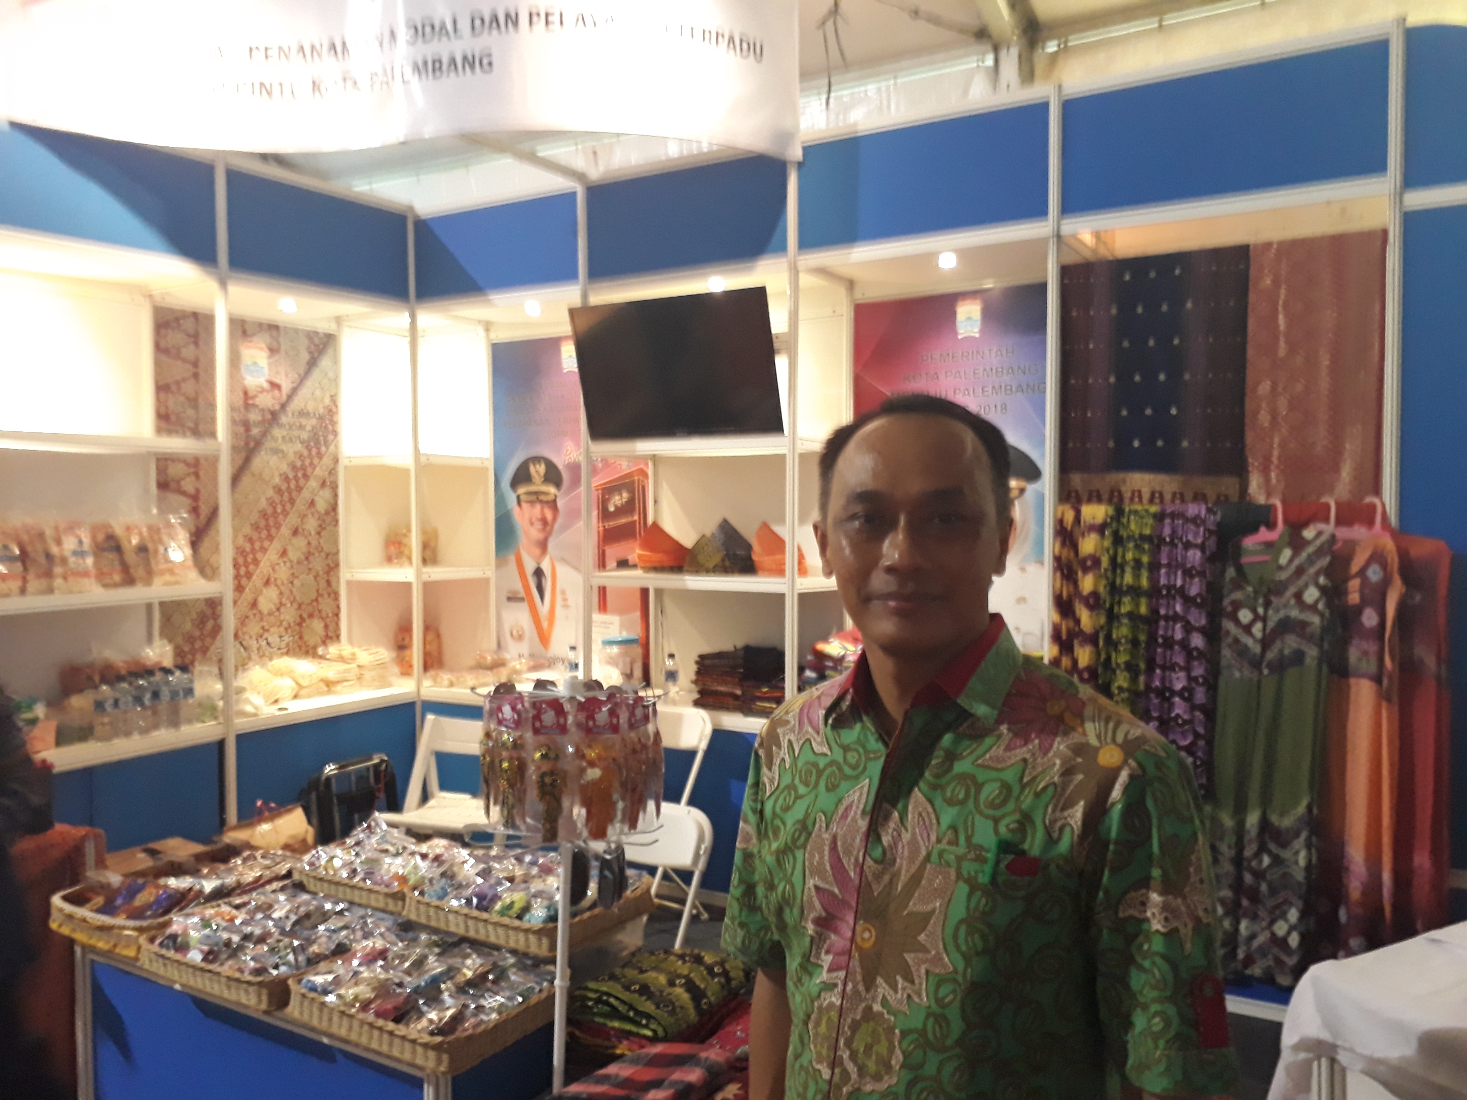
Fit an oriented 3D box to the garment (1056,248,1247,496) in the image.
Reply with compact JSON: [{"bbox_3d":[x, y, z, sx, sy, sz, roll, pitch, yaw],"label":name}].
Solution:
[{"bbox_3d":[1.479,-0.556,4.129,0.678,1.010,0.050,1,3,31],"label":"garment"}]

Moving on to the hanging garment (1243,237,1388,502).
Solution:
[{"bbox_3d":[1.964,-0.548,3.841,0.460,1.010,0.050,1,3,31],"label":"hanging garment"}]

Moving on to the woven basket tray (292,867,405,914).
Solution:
[{"bbox_3d":[-0.728,0.715,2.524,0.351,0.069,0.307,1,3,31],"label":"woven basket tray"}]

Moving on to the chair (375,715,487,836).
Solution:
[{"bbox_3d":[-1.136,1.060,4.339,0.455,0.782,0.475,1,3,31],"label":"chair"}]

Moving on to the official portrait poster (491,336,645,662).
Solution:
[{"bbox_3d":[-0.808,-0.221,5.529,0.960,1.638,0.020,1,3,31],"label":"official portrait poster"}]

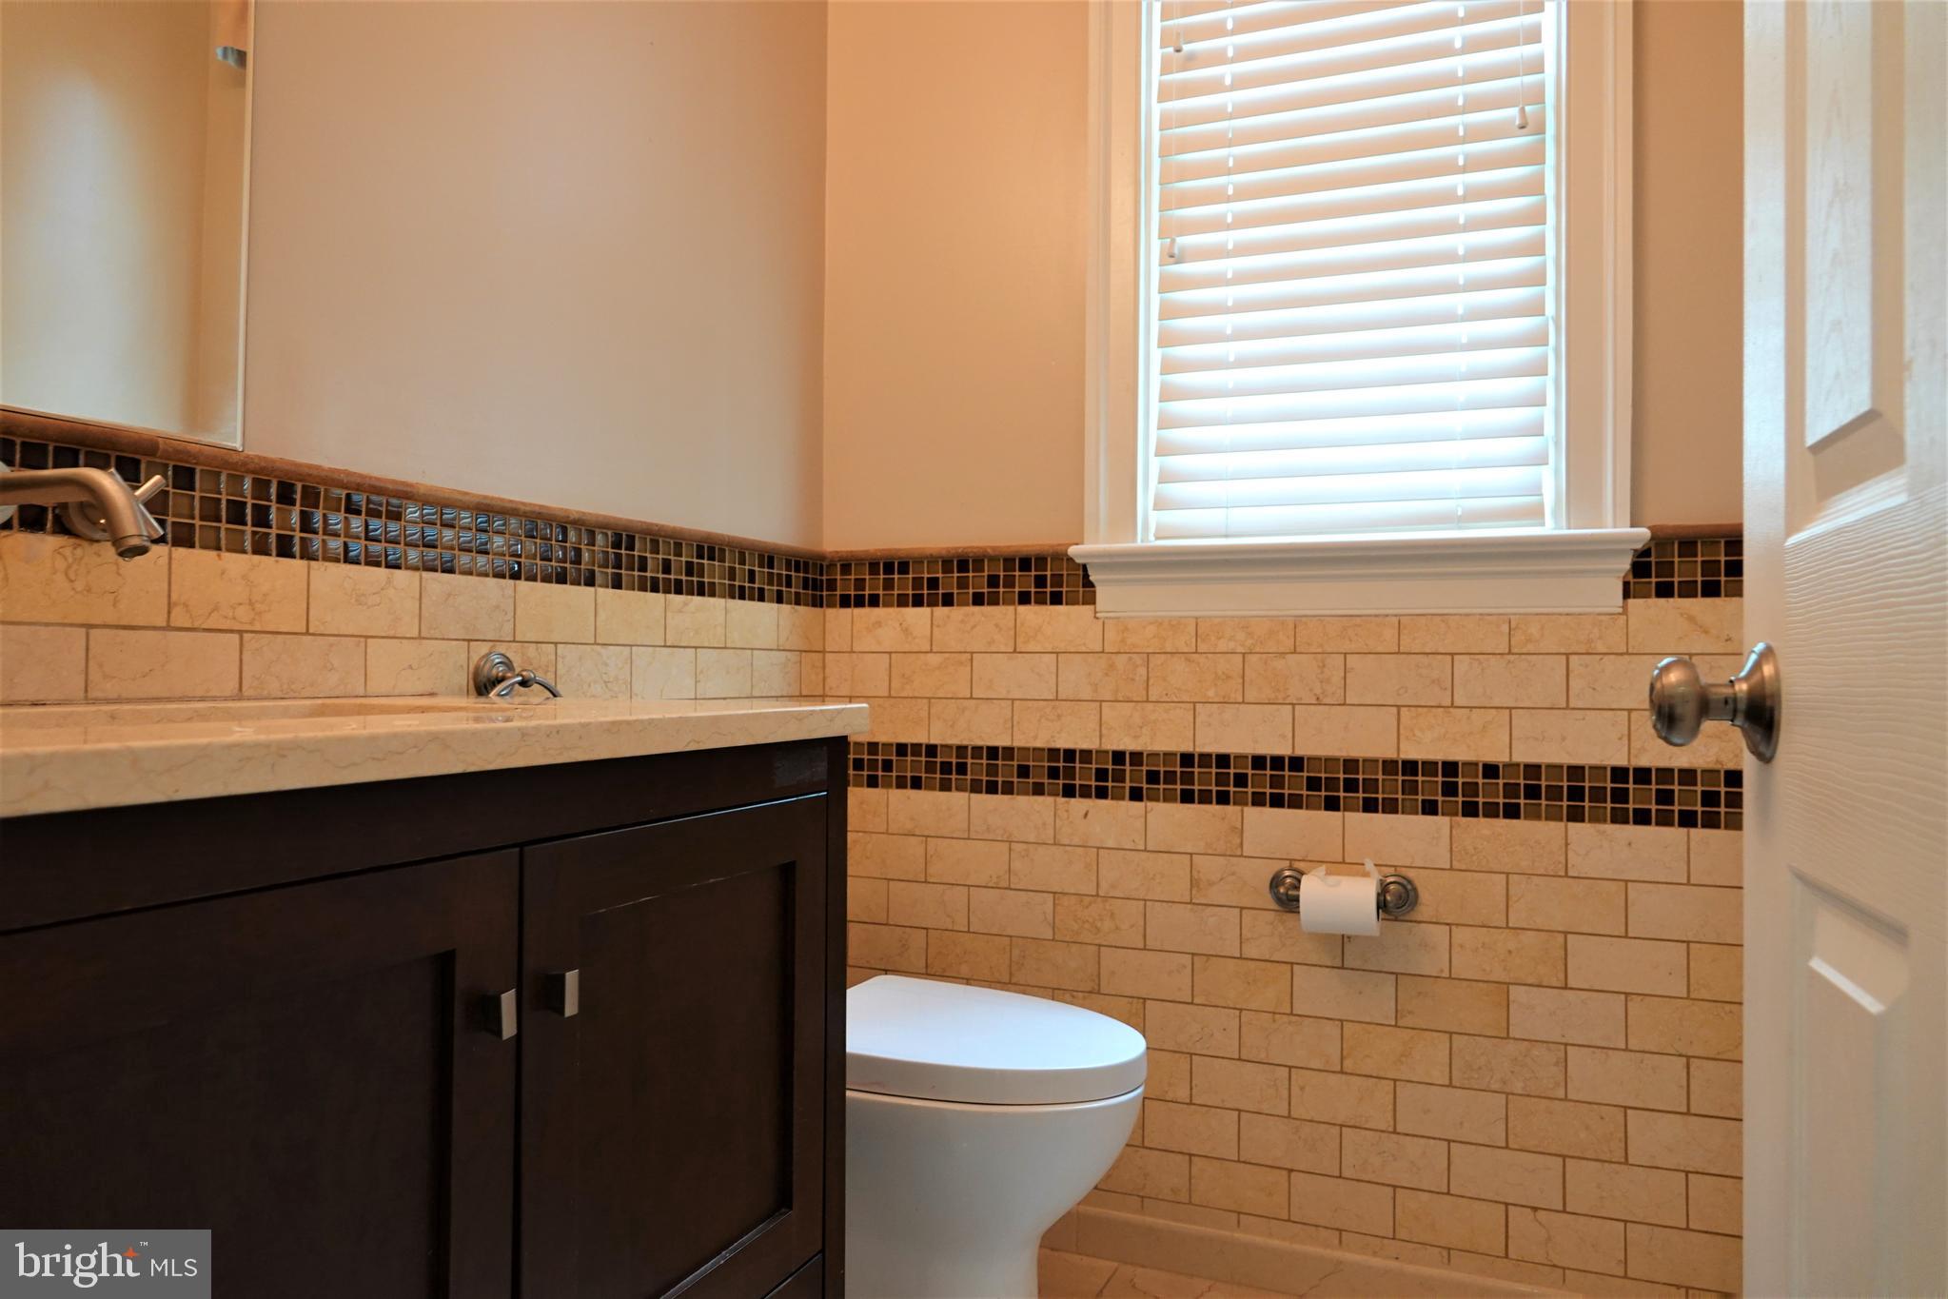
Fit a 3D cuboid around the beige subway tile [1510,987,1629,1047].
[{"bbox_3d":[0.849,0.525,1.861,0.151,0.076,0.010,0,-1,22],"label":"beige subway tile"}]

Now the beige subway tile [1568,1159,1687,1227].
[{"bbox_3d":[0.921,0.765,1.833,0.152,0.076,0.010,0,-2,22],"label":"beige subway tile"}]

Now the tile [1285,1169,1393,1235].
[{"bbox_3d":[0.561,0.843,1.979,0.152,0.076,0.010,0,-2,22],"label":"tile"}]

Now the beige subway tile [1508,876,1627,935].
[{"bbox_3d":[0.842,0.362,1.844,0.152,0.076,0.010,0,-1,23],"label":"beige subway tile"}]

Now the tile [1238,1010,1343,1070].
[{"bbox_3d":[0.492,0.605,2.013,0.152,0.076,0.010,0,-1,23],"label":"tile"}]

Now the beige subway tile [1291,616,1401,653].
[{"bbox_3d":[0.568,-0.022,1.986,0.151,0.054,0.010,0,-1,22],"label":"beige subway tile"}]

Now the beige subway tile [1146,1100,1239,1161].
[{"bbox_3d":[0.346,0.760,2.058,0.152,0.077,0.010,0,-1,22],"label":"beige subway tile"}]

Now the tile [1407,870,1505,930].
[{"bbox_3d":[0.709,0.367,1.927,0.152,0.076,0.010,0,-1,23],"label":"tile"}]

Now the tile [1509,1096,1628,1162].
[{"bbox_3d":[0.839,0.676,1.840,0.152,0.076,0.010,0,-1,23],"label":"tile"}]

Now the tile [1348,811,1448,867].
[{"bbox_3d":[0.638,0.288,1.958,0.152,0.076,0.010,0,-1,23],"label":"tile"}]

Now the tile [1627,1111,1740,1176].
[{"bbox_3d":[0.990,0.684,1.799,0.151,0.076,0.010,0,-1,22],"label":"tile"}]

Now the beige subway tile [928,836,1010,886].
[{"bbox_3d":[-0.006,0.364,2.218,0.151,0.076,0.010,0,-1,22],"label":"beige subway tile"}]

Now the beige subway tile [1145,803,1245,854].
[{"bbox_3d":[0.352,0.287,2.078,0.152,0.076,0.010,0,-1,23],"label":"beige subway tile"}]

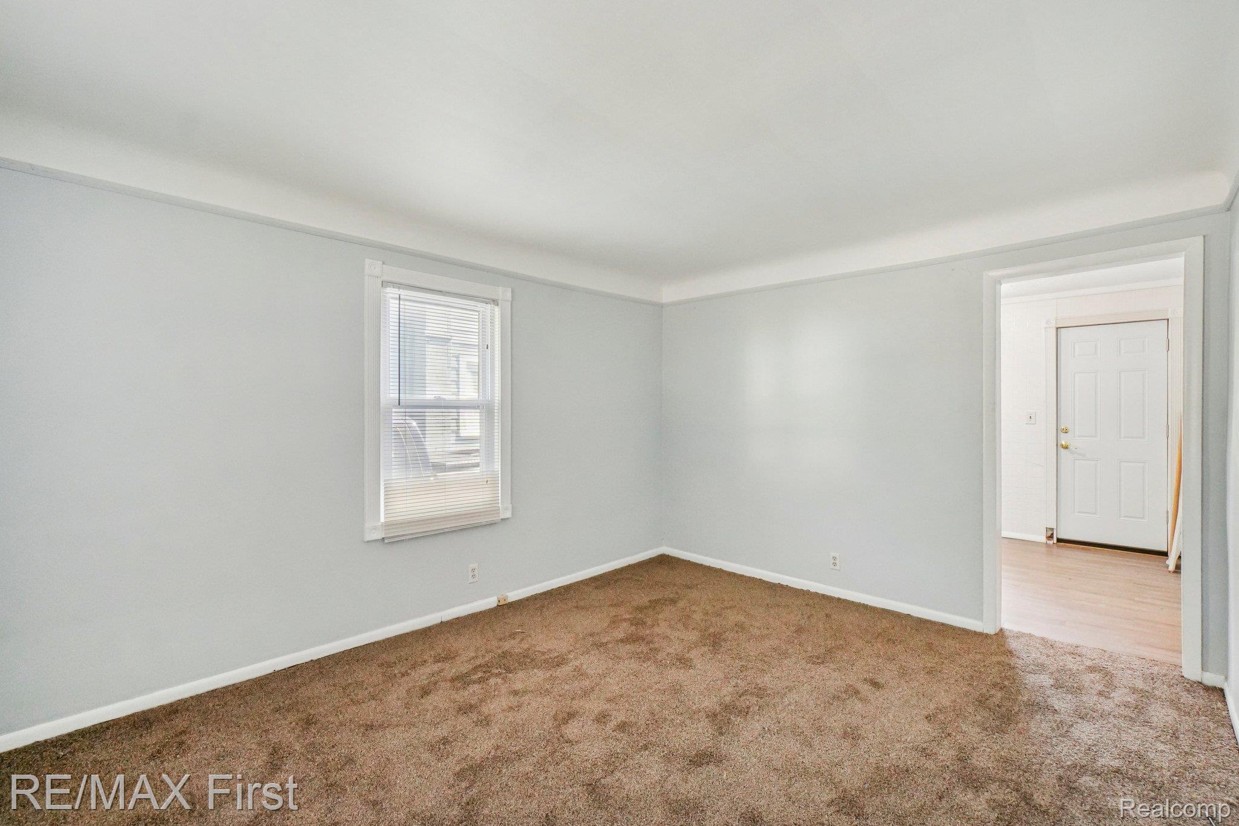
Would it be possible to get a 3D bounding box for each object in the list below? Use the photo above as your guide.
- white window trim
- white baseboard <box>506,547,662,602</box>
[{"bbox_3d":[-1.080,-0.070,3.207,0.952,1.569,0.050,0,0,-45],"label":"white window trim"},{"bbox_3d":[-0.188,1.248,4.104,1.646,0.072,0.017,0,0,-45],"label":"white baseboard"}]

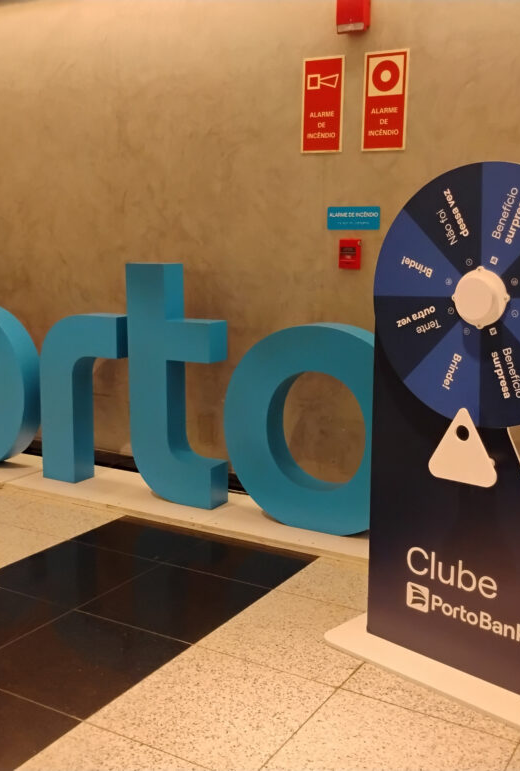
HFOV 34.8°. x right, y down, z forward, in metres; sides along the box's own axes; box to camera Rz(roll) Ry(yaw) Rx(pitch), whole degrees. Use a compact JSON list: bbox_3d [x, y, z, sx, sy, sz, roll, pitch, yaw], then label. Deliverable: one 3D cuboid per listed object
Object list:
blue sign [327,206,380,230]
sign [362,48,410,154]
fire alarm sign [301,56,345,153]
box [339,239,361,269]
[{"bbox_3d":[0.411,-0.734,3.652,0.249,0.099,0.008,6,11,30],"label":"blue sign"},{"bbox_3d":[0.529,-1.202,3.507,0.196,0.405,0.008,6,11,30],"label":"sign"},{"bbox_3d":[0.276,-1.234,3.653,0.201,0.404,0.008,6,11,30],"label":"fire alarm sign"},{"bbox_3d":[0.400,-0.580,3.659,0.080,0.126,0.050,6,11,30],"label":"box"}]

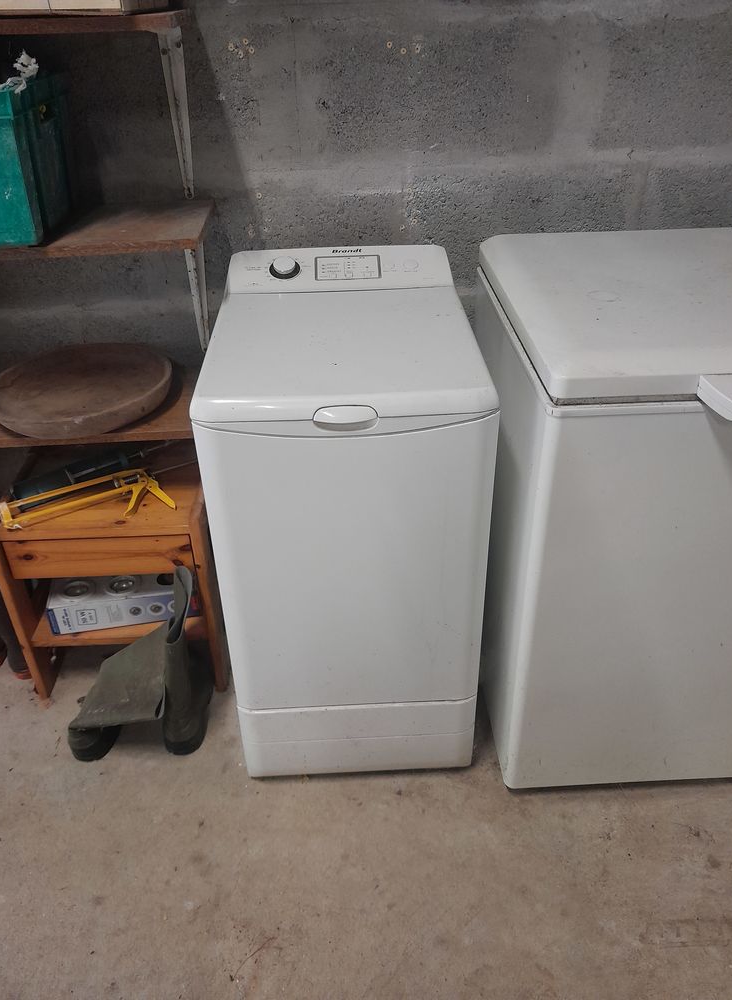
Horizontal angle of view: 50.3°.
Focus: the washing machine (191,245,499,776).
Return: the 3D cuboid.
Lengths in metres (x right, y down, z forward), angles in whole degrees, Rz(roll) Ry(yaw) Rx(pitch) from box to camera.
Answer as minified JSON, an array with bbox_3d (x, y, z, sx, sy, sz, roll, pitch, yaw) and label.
[{"bbox_3d":[-0.032,0.013,1.552,0.434,0.848,0.615,-2,33,-1],"label":"washing machine"}]

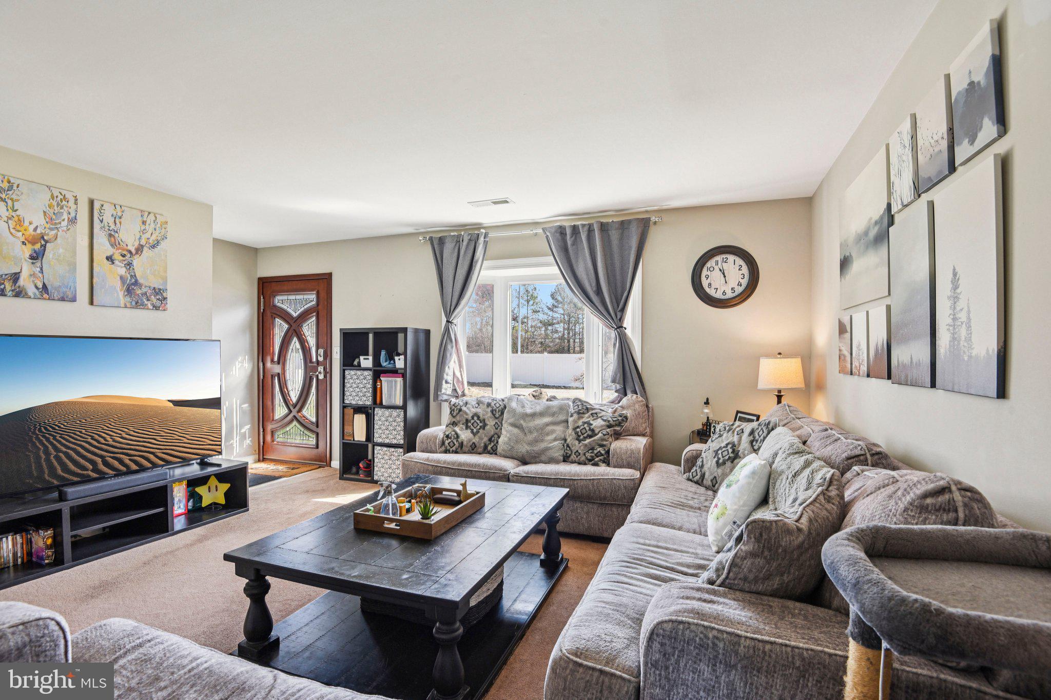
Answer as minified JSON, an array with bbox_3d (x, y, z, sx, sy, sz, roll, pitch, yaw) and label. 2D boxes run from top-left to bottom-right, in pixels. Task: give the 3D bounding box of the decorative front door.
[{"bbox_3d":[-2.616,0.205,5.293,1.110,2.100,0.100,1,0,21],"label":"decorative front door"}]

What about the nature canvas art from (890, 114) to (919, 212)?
[{"bbox_3d":[1.550,-0.753,1.914,0.019,0.337,0.222,0,-1,21],"label":"nature canvas art"}]

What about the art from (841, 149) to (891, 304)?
[{"bbox_3d":[1.591,-0.523,2.207,0.022,0.610,0.750,1,0,21],"label":"art"}]

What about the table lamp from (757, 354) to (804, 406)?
[{"bbox_3d":[1.761,0.307,3.241,0.295,0.575,0.295,1,0,21],"label":"table lamp"}]

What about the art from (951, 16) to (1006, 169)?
[{"bbox_3d":[1.222,-0.683,1.270,0.022,0.310,0.207,1,0,21],"label":"art"}]

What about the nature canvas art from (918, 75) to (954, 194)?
[{"bbox_3d":[1.457,-0.755,1.666,0.019,0.337,0.222,0,-1,21],"label":"nature canvas art"}]

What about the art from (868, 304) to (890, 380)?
[{"bbox_3d":[1.646,-0.029,2.166,0.019,0.330,0.222,0,-1,21],"label":"art"}]

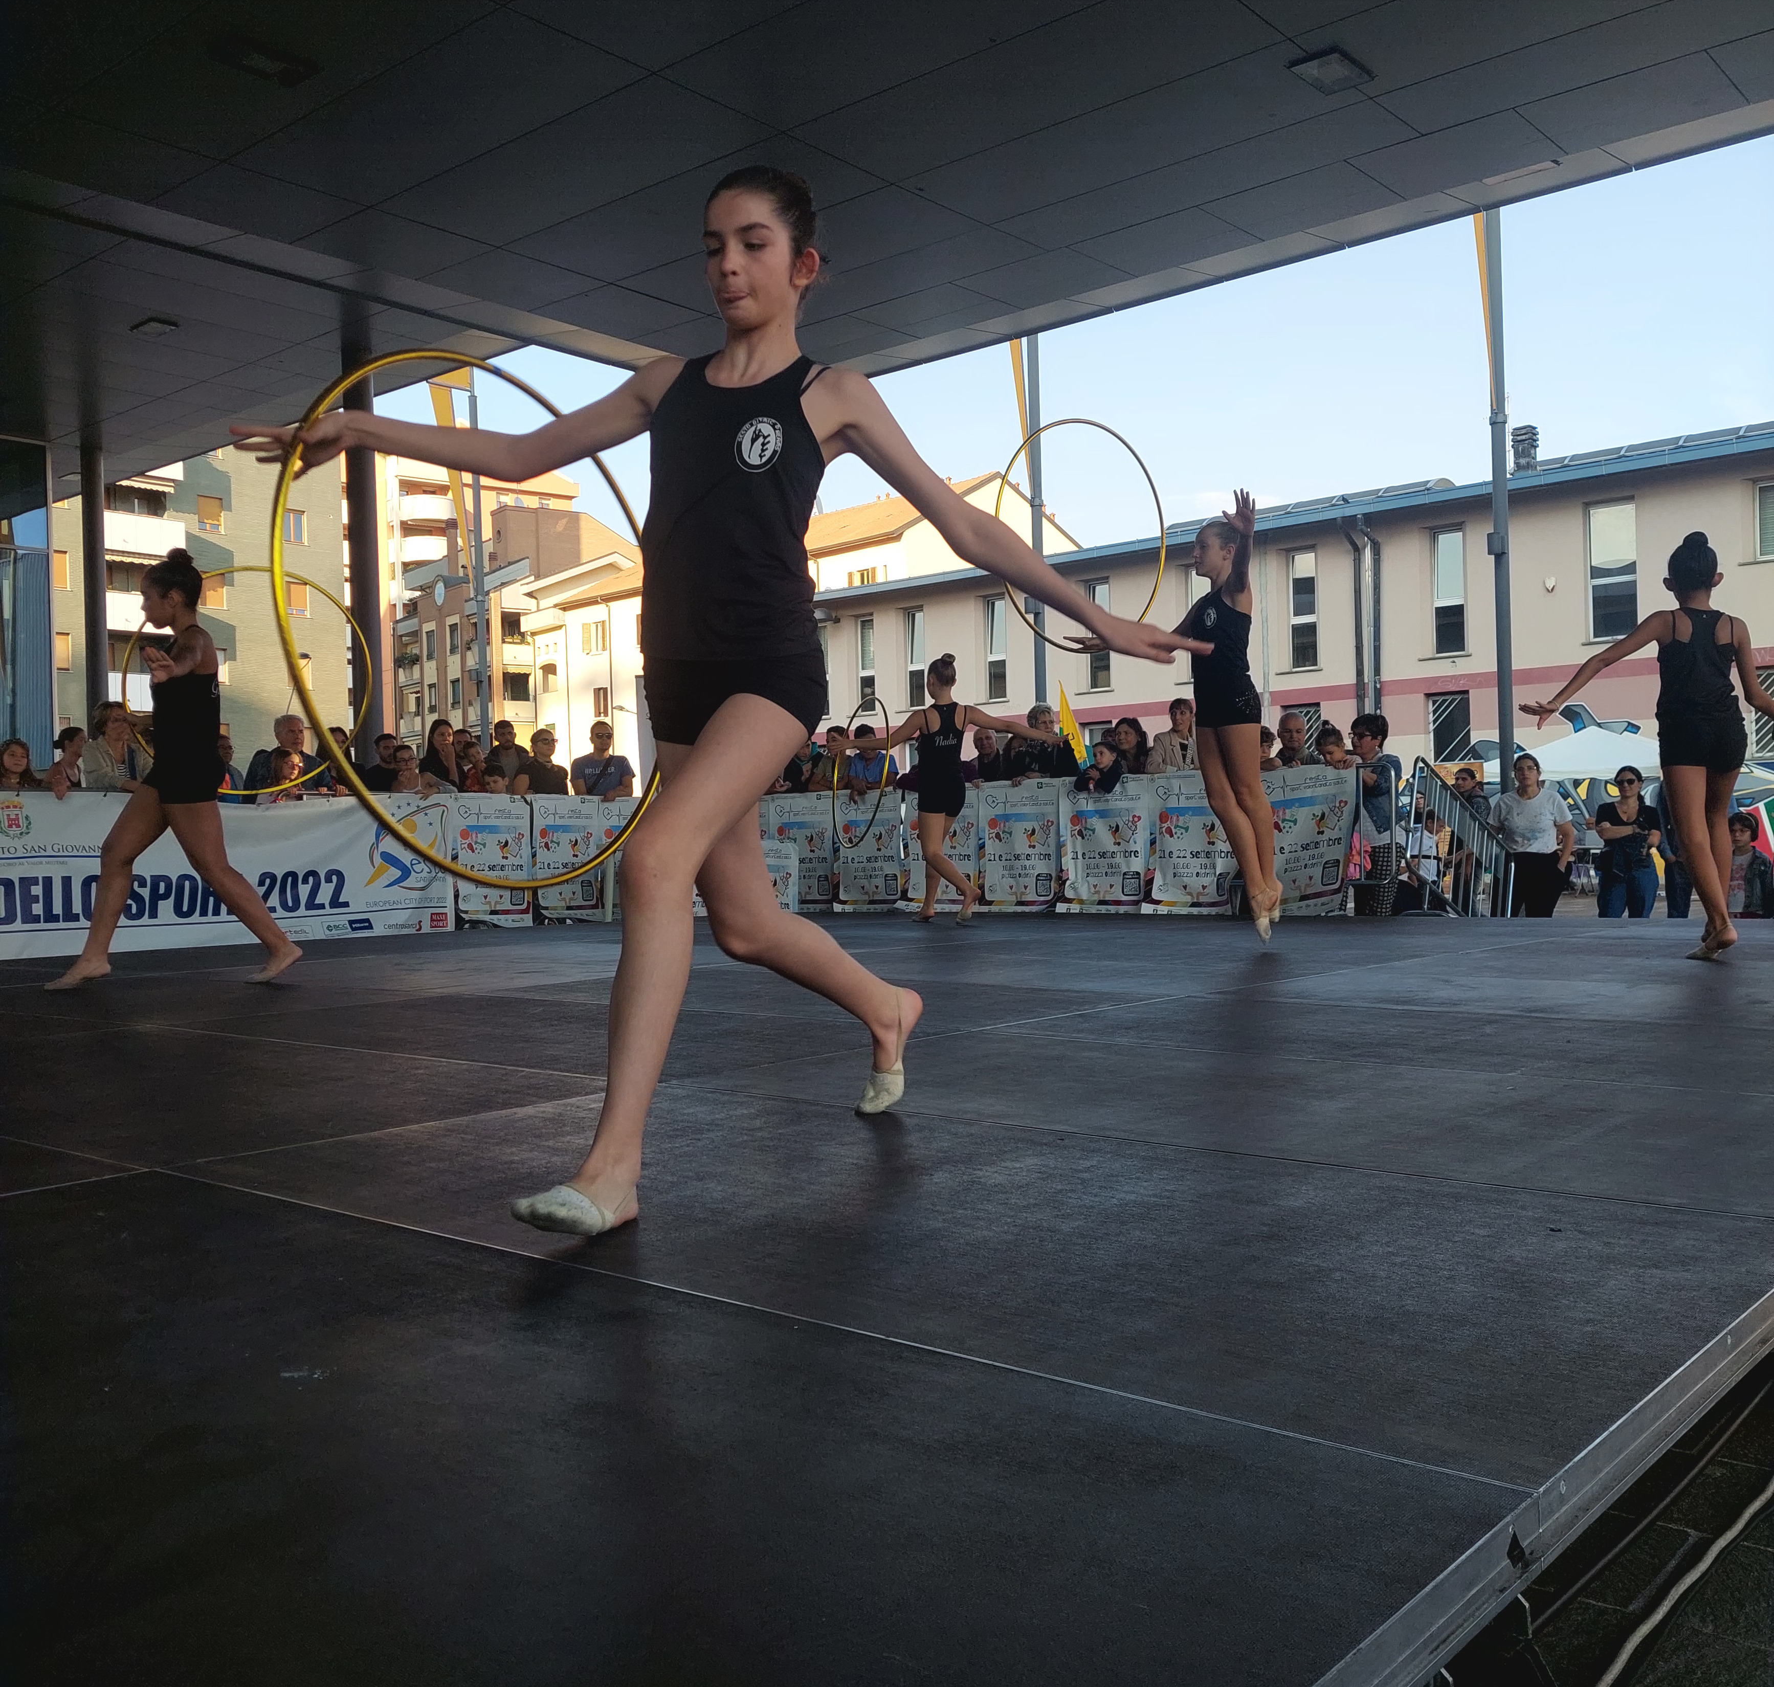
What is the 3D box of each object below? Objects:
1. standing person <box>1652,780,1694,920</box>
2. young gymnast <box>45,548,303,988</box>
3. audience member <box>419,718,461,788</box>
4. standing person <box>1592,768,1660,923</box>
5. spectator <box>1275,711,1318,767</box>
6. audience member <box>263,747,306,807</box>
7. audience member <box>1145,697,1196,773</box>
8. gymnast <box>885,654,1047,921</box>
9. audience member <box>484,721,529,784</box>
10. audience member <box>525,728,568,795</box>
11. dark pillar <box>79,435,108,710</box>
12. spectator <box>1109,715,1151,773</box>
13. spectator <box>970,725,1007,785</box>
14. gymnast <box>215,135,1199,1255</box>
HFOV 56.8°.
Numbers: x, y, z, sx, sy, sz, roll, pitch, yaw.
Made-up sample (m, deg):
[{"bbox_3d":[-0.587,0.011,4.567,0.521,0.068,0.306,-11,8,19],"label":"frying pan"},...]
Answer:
[{"bbox_3d":[5.320,0.240,10.750,0.540,1.740,0.340,-1,0,22],"label":"standing person"},{"bbox_3d":[-2.671,-0.281,6.150,0.880,1.640,1.000,-1,0,-12],"label":"young gymnast"},{"bbox_3d":[-2.885,0.000,10.600,0.480,1.610,0.360,-1,0,-30],"label":"audience member"},{"bbox_3d":[4.780,0.310,10.600,0.500,1.630,0.360,-1,0,25],"label":"standing person"},{"bbox_3d":[2.548,-0.086,10.095,0.520,1.460,0.420,-1,0,25],"label":"spectator"},{"bbox_3d":[-3.511,0.108,9.615,0.400,1.350,0.320,-1,0,-38],"label":"audience member"},{"bbox_3d":[1.919,-0.154,10.771,0.480,1.620,0.360,-1,0,22],"label":"audience member"},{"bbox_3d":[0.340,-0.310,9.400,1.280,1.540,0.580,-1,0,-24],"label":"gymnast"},{"bbox_3d":[-2.640,-0.010,11.350,0.520,1.690,0.340,-1,0,-24],"label":"audience member"},{"bbox_3d":[-2.290,0.015,11.000,0.480,1.580,0.340,-1,0,-30],"label":"audience member"},{"bbox_3d":[-8.529,-1.676,17.728,0.250,5.200,0.250,-1,0,41],"label":"dark pillar"},{"bbox_3d":[1.675,-0.106,11.182,0.460,1.540,0.360,-1,0,30],"label":"spectator"},{"bbox_3d":[0.742,-0.079,11.791,0.500,1.530,0.380,-1,0,22],"label":"spectator"},{"bbox_3d":[-0.280,-0.255,2.390,1.430,1.450,1.050,-1,0,19],"label":"gymnast"}]

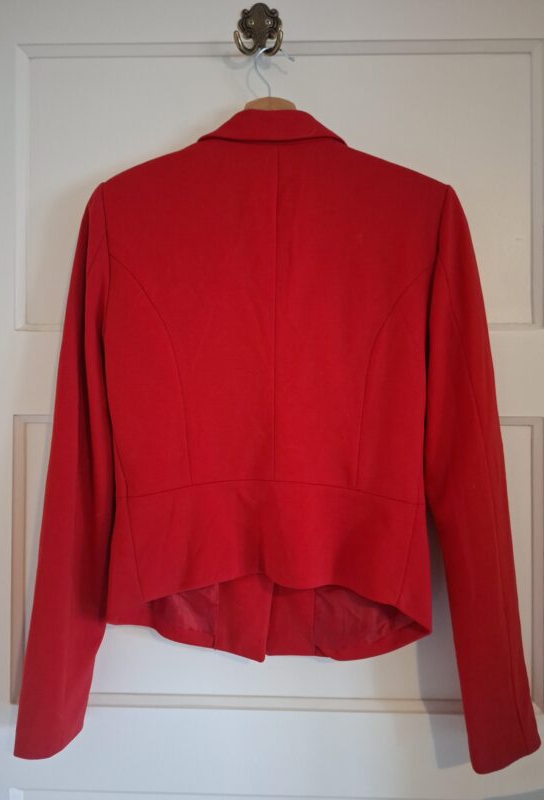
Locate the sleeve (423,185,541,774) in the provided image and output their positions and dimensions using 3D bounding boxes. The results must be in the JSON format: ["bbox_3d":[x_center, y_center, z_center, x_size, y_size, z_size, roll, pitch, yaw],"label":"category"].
[{"bbox_3d":[0.216,0.084,0.570,0.100,0.625,0.115,-6,-1,1],"label":"sleeve"}]

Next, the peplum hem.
[{"bbox_3d":[-0.004,0.184,0.555,0.350,0.225,0.140,0,-1,1],"label":"peplum hem"}]

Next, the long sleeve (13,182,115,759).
[{"bbox_3d":[-0.211,0.075,0.580,0.100,0.620,0.115,5,-1,1],"label":"long sleeve"}]

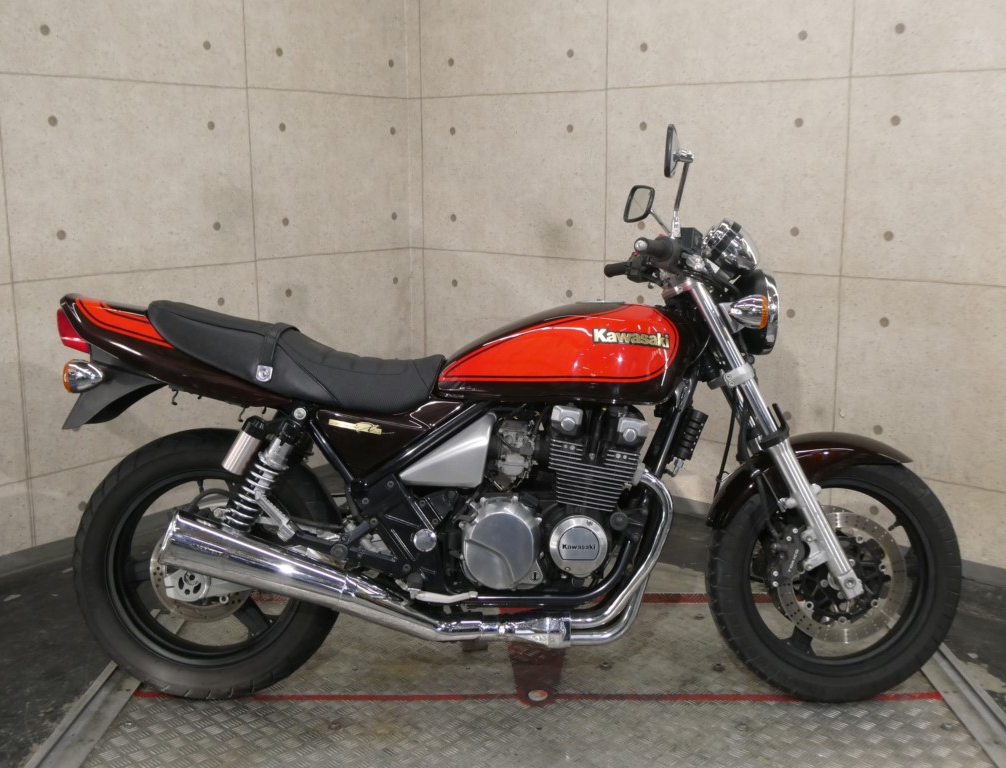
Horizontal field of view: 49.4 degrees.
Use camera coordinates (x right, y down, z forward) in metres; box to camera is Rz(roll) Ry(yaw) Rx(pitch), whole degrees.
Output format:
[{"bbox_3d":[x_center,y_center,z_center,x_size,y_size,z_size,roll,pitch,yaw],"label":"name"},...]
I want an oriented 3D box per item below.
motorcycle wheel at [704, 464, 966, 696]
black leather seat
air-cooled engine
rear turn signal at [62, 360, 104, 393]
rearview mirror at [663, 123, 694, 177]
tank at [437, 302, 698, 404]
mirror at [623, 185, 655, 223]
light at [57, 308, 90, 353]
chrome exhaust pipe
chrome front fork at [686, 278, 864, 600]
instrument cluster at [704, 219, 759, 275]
[{"bbox_3d":[0.769,0.441,2.551,0.600,0.600,0.125,0,2,0],"label":"motorcycle wheel"},{"bbox_3d":[-0.478,-0.066,2.543,0.696,0.257,0.270,0,3,1],"label":"black leather seat"},{"bbox_3d":[0.107,0.244,2.550,0.416,0.412,0.460,0,3,1],"label":"air-cooled engine"},{"bbox_3d":[-0.916,-0.016,2.388,0.092,0.070,0.085,0,3,1],"label":"rear turn signal"},{"bbox_3d":[0.340,-0.460,2.154,0.055,0.090,0.125,6,4,13],"label":"rearview mirror"},{"bbox_3d":[0.151,-0.074,2.535,0.591,0.227,0.300,0,3,1],"label":"tank"},{"bbox_3d":[0.364,-0.473,2.879,0.050,0.090,0.125,9,-1,-19],"label":"mirror"},{"bbox_3d":[-0.984,-0.124,2.547,0.105,0.099,0.190,0,3,1],"label":"light"},{"bbox_3d":[-0.185,0.394,2.516,1.120,0.401,0.430,0,3,1],"label":"chrome exhaust pipe"},{"bbox_3d":[0.605,0.120,2.538,0.080,0.804,0.260,-28,2,2],"label":"chrome front fork"},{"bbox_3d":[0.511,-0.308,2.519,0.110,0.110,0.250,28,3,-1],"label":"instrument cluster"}]

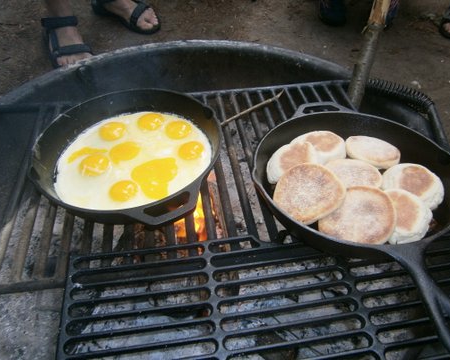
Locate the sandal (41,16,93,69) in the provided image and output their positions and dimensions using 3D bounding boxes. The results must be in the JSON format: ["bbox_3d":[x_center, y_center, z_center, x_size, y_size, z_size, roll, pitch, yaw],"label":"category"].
[{"bbox_3d":[-0.465,-0.408,1.050,0.107,0.108,0.260,-18,49,-15],"label":"sandal"}]

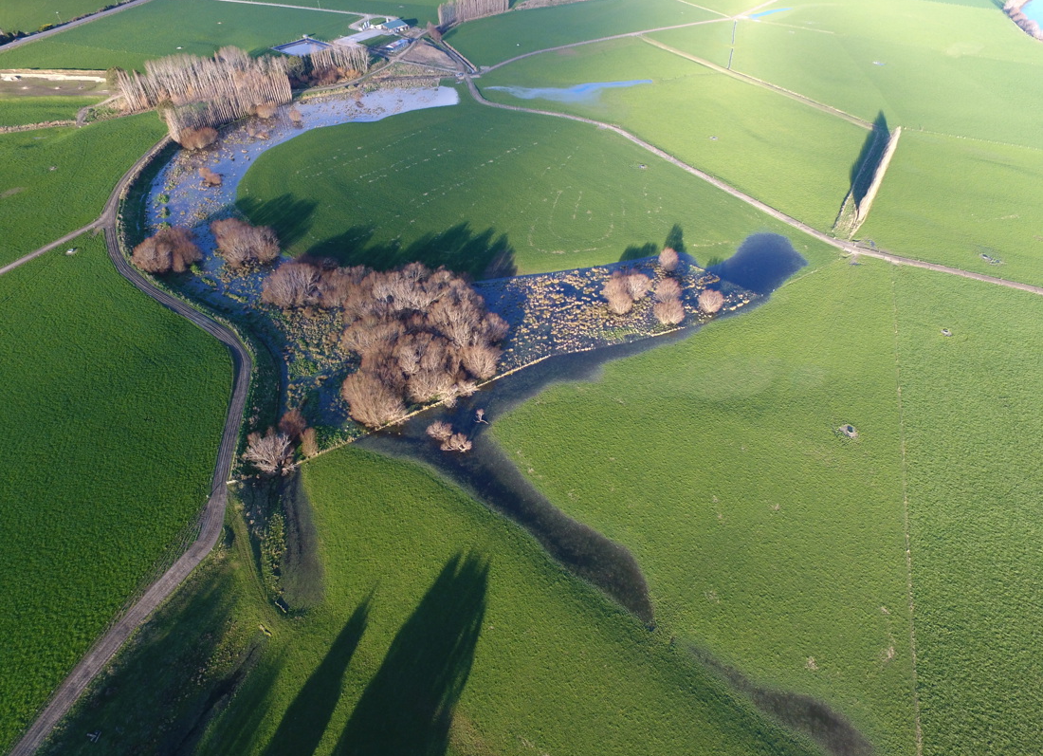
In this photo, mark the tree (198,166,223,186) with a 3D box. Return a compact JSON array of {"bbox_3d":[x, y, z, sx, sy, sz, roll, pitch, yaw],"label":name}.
[{"bbox_3d":[-134.110,-87.120,259.780,8.700,6.800,7.800,-22,49,-20],"label":"tree"}]

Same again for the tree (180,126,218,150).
[{"bbox_3d":[-151.570,-112.820,283.220,16.500,9.300,11.500,-21,49,-20],"label":"tree"}]

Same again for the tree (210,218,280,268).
[{"bbox_3d":[-99.560,-48.200,217.670,21.300,12.500,18.500,-21,49,-20],"label":"tree"}]

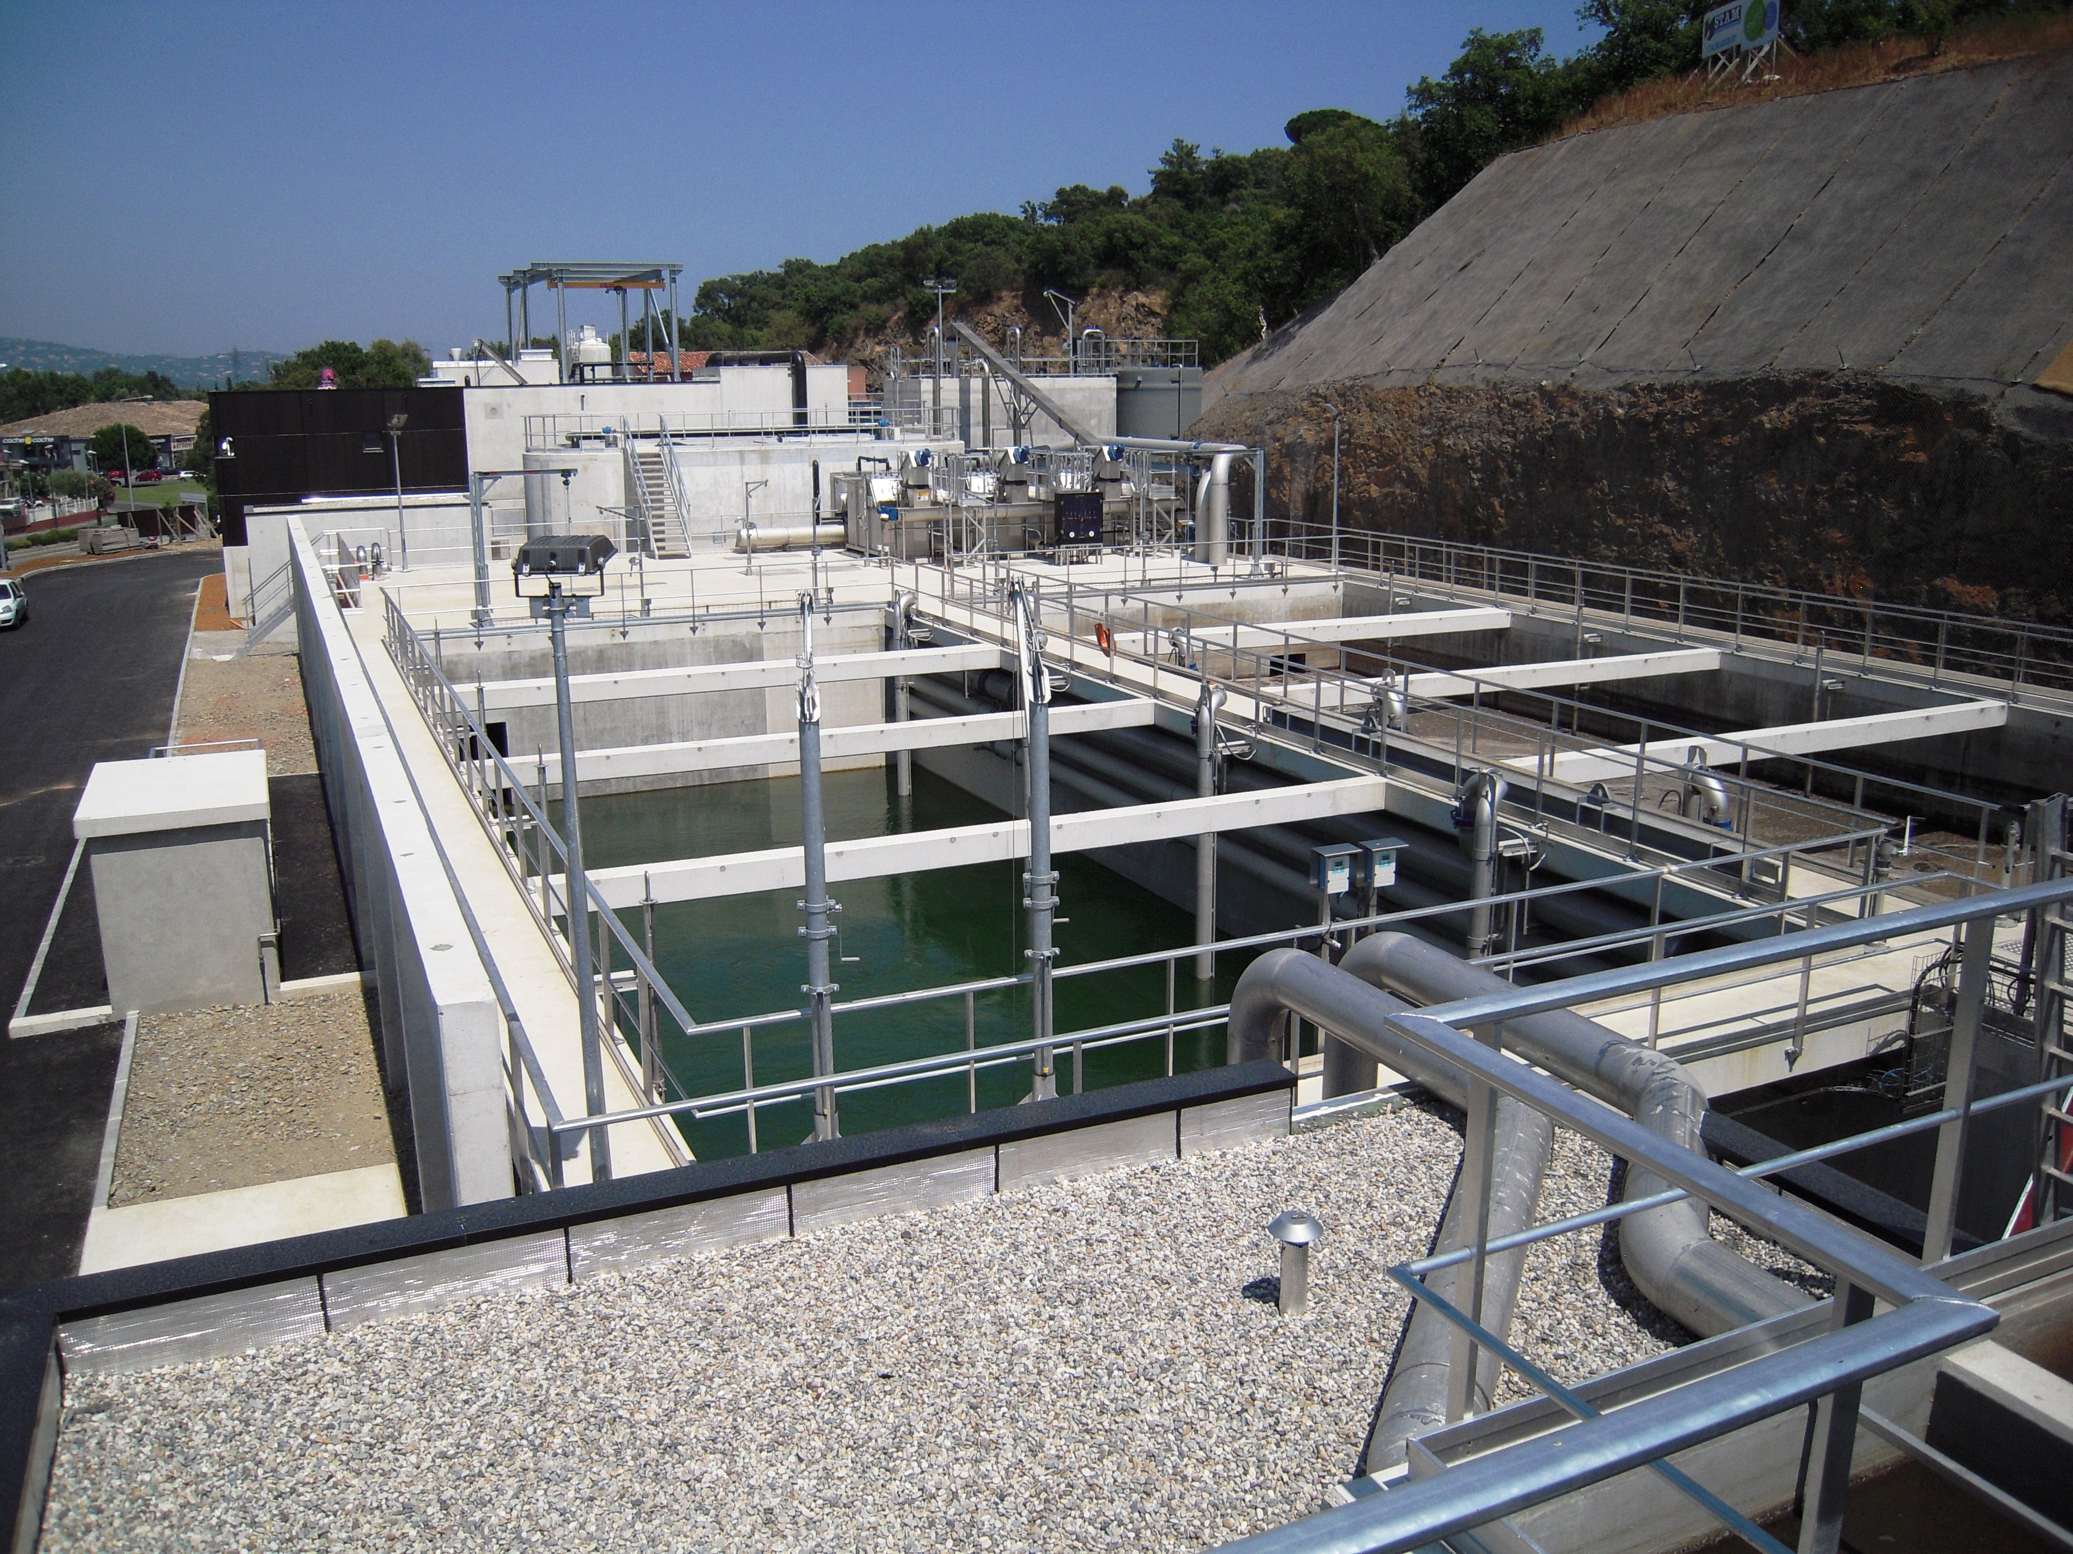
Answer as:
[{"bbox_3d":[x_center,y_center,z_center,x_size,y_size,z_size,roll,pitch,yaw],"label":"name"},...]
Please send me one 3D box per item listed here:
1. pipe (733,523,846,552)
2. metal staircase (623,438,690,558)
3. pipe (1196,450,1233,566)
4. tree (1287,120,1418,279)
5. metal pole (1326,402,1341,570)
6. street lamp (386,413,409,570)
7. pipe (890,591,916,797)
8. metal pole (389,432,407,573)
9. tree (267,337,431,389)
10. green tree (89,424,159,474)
[{"bbox_3d":[-7.879,-7.801,54.018,3.600,0.700,0.700,-6,15,-24],"label":"pipe"},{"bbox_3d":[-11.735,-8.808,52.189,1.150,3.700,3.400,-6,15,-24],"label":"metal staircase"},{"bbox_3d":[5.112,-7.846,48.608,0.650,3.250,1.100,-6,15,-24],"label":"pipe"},{"bbox_3d":[12.869,-23.843,68.861,5.400,6.800,5.200,0,13,0],"label":"tree"},{"bbox_3d":[8.189,-7.963,46.190,0.340,4.540,0.220,-6,15,-24],"label":"metal pole"},{"bbox_3d":[-18.240,-8.095,47.875,0.520,4.400,0.380,-6,15,-24],"label":"street lamp"},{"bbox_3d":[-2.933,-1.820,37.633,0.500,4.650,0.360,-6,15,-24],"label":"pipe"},{"bbox_3d":[-18.280,-7.921,48.009,0.160,4.000,0.160,-6,15,-24],"label":"metal pole"},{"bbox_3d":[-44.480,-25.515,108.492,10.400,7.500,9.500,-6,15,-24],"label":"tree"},{"bbox_3d":[-89.471,-31.943,164.544,6.600,6.200,6.600,-6,15,-24],"label":"green tree"}]

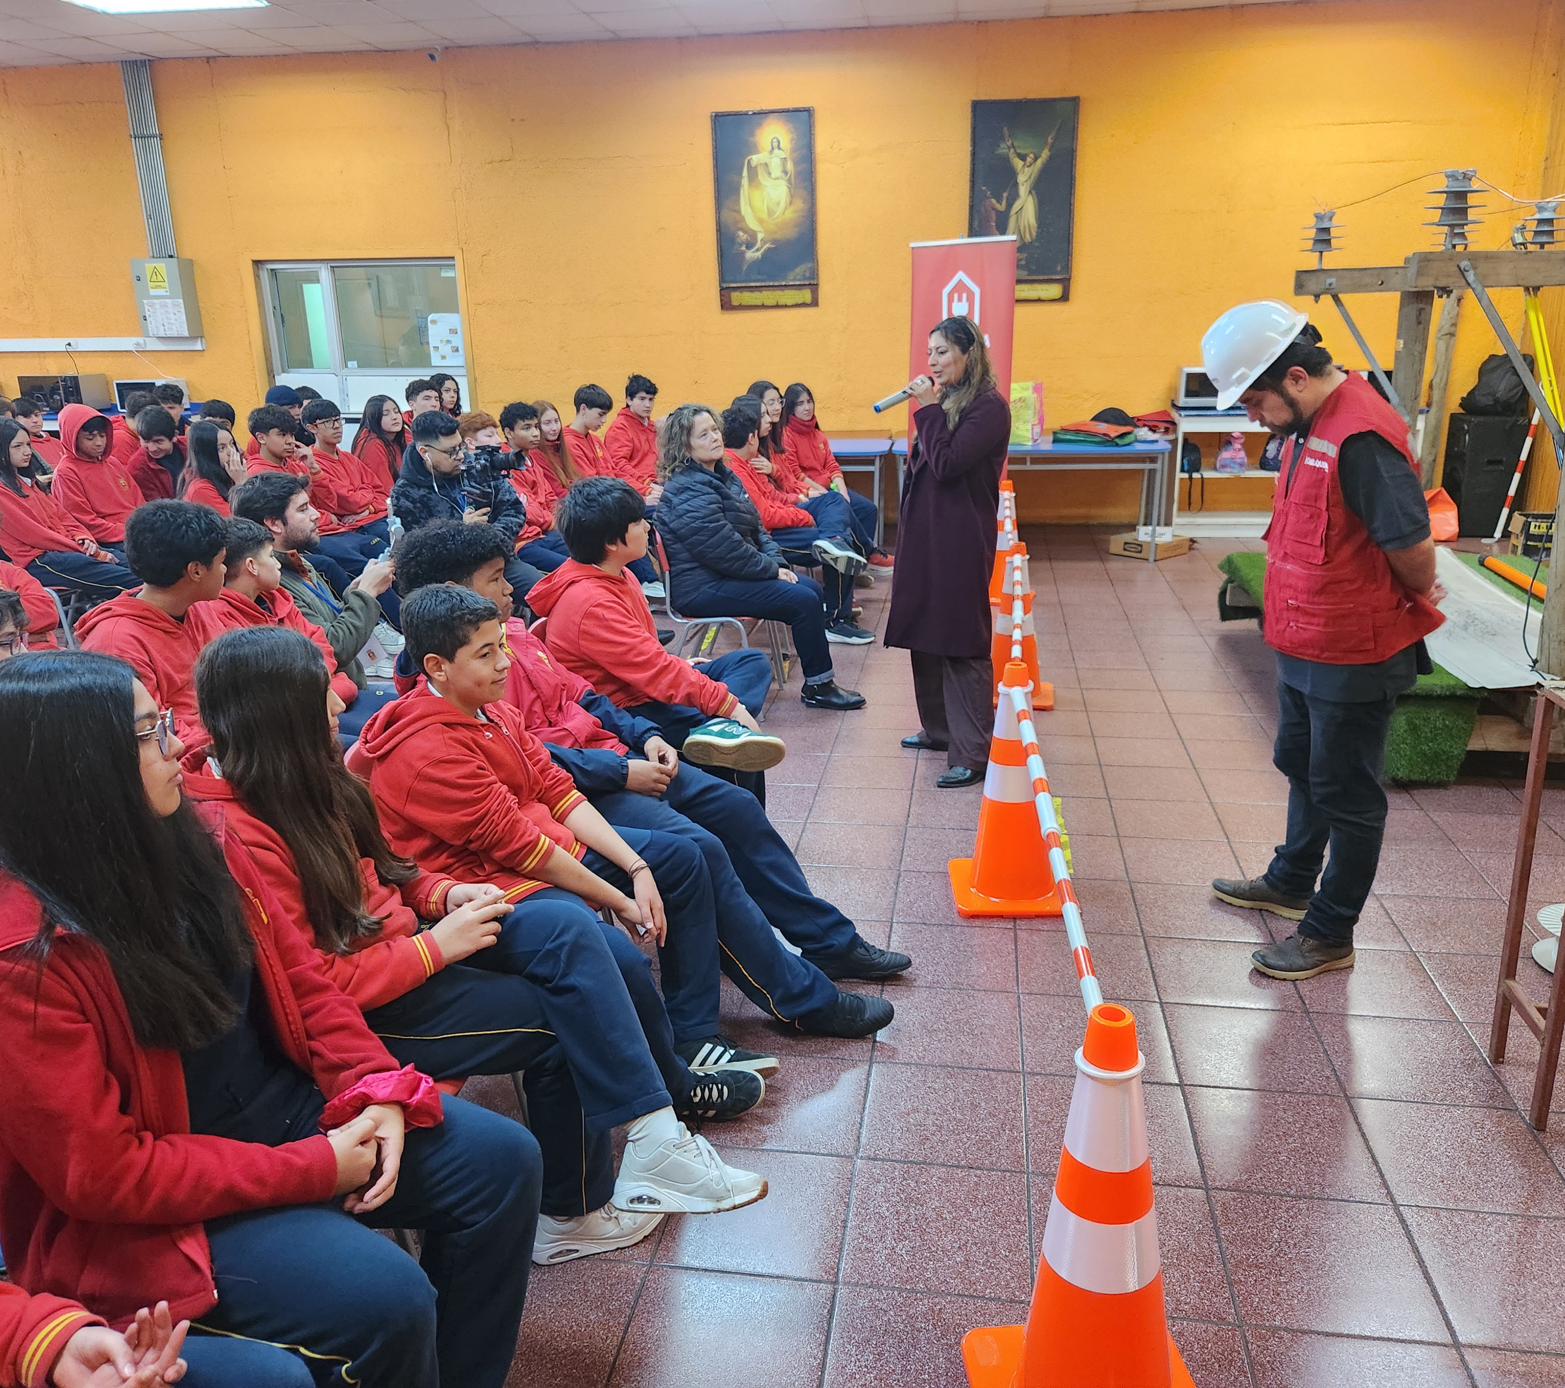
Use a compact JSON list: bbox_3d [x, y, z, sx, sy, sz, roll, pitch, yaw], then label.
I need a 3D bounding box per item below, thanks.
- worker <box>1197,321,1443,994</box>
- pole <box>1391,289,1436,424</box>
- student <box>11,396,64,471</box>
[{"bbox_3d":[1.344,-0.130,3.137,0.600,1.665,0.520,1,18,9],"label":"worker"},{"bbox_3d":[3.059,-1.346,6.104,0.150,1.560,0.150,2,17,9],"label":"pole"},{"bbox_3d":[-4.457,-1.198,7.688,0.820,1.260,0.500,4,18,17],"label":"student"}]

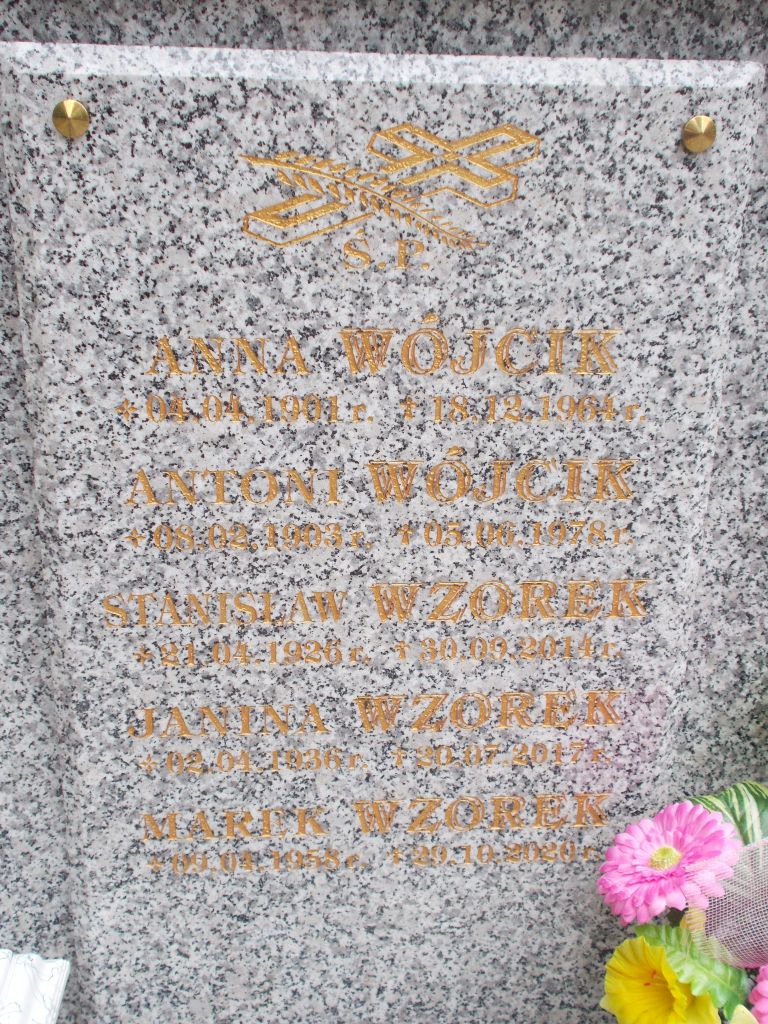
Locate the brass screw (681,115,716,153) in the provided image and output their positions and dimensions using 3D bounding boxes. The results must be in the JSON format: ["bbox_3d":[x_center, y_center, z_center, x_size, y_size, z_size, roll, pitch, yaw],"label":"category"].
[{"bbox_3d":[0.191,-0.228,0.697,0.021,0.021,0.007,0,22,-5],"label":"brass screw"}]

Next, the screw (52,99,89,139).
[{"bbox_3d":[-0.180,-0.227,0.665,0.021,0.021,0.007,0,22,-5],"label":"screw"}]

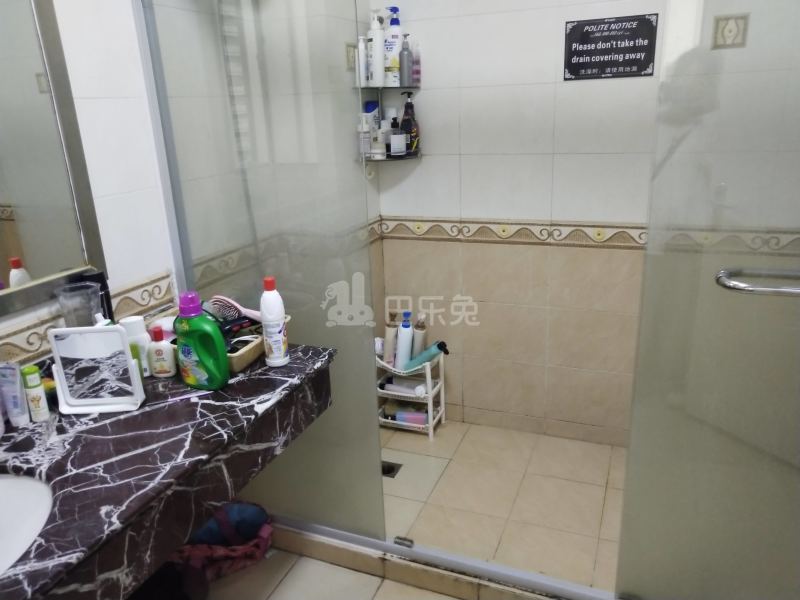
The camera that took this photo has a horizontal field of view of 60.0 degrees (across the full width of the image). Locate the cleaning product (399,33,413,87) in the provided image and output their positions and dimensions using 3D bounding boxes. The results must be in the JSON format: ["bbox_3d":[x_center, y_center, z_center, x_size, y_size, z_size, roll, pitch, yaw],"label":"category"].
[{"bbox_3d":[0.020,-0.903,2.610,0.053,0.184,0.053,-2,17,1],"label":"cleaning product"}]

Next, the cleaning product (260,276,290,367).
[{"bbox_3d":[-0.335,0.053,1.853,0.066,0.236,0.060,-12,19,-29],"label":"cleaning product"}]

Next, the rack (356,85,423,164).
[{"bbox_3d":[-0.038,-0.679,2.687,0.205,0.285,0.215,4,18,21],"label":"rack"}]

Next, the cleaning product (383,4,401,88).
[{"bbox_3d":[-0.026,-0.957,2.628,0.078,0.280,0.055,2,17,12],"label":"cleaning product"}]

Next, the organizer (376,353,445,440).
[{"bbox_3d":[0.042,0.394,2.986,0.255,0.343,0.178,4,18,21],"label":"organizer"}]

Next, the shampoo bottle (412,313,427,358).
[{"bbox_3d":[0.082,0.161,2.893,0.053,0.229,0.053,5,20,2],"label":"shampoo bottle"}]

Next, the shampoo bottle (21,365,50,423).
[{"bbox_3d":[-0.829,0.213,1.575,0.046,0.123,0.040,-11,19,-28],"label":"shampoo bottle"}]

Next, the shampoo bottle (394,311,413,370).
[{"bbox_3d":[0.016,0.167,2.849,0.058,0.261,0.060,7,21,1],"label":"shampoo bottle"}]

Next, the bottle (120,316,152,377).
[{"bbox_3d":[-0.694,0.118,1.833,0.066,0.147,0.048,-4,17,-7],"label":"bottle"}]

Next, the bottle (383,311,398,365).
[{"bbox_3d":[-0.038,0.165,2.892,0.054,0.243,0.054,6,20,2],"label":"bottle"}]

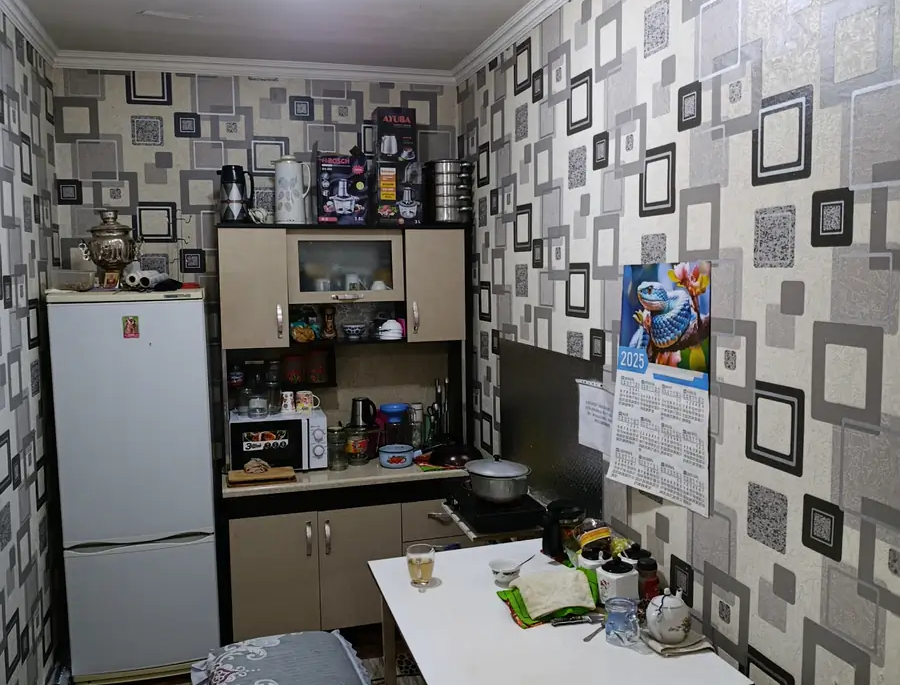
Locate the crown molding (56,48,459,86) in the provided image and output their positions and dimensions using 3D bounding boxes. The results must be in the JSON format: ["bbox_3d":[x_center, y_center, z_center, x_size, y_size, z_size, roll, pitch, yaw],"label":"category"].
[{"bbox_3d":[-0.914,-1.382,3.994,1.980,0.070,0.050,-2,5,-15],"label":"crown molding"}]

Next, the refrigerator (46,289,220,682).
[{"bbox_3d":[-1.410,0.590,3.664,0.608,1.671,0.597,-2,5,-15],"label":"refrigerator"}]

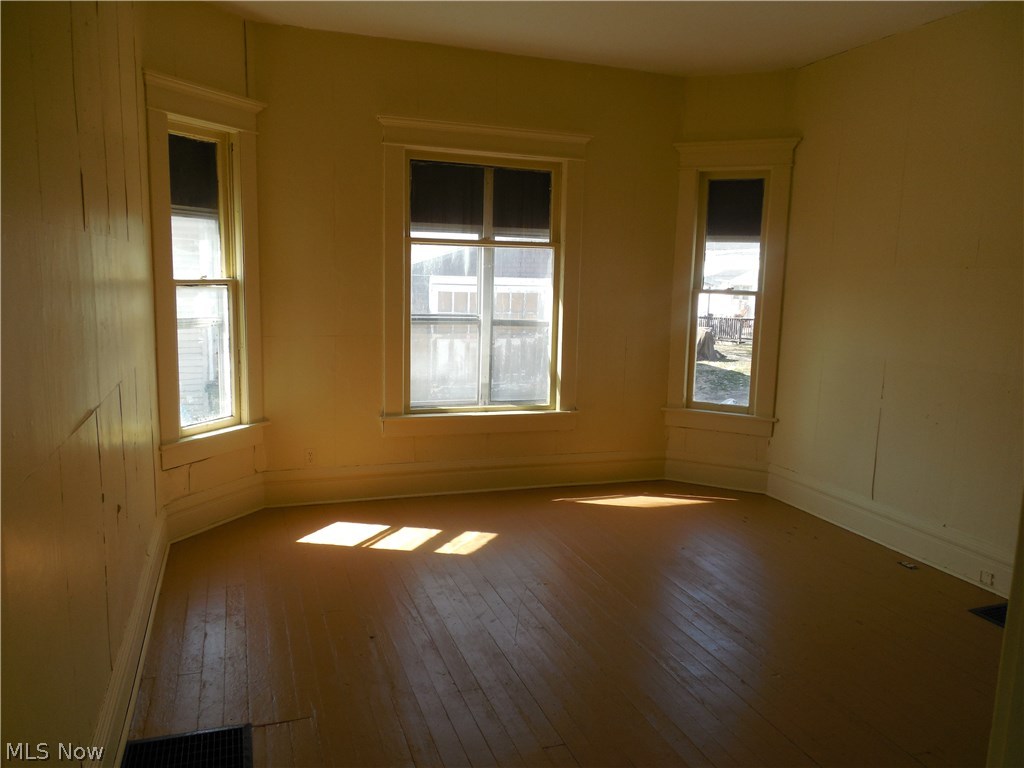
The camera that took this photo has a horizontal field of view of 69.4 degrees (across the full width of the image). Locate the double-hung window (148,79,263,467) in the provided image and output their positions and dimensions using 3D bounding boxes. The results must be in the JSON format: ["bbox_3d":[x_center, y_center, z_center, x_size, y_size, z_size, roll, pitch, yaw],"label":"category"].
[{"bbox_3d":[-1.651,-0.582,4.094,0.120,1.988,0.750,6,10,25],"label":"double-hung window"}]

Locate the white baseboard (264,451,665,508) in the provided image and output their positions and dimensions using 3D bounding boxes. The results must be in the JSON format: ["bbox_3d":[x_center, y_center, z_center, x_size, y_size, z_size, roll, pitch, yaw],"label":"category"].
[{"bbox_3d":[-0.207,0.626,5.004,2.778,0.222,0.030,-1,9,-18],"label":"white baseboard"}]

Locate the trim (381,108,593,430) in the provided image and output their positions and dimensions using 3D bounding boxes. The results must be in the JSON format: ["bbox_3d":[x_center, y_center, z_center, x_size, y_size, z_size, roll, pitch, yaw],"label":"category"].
[{"bbox_3d":[-0.158,-0.655,4.814,1.363,1.962,0.120,-1,9,-18],"label":"trim"}]

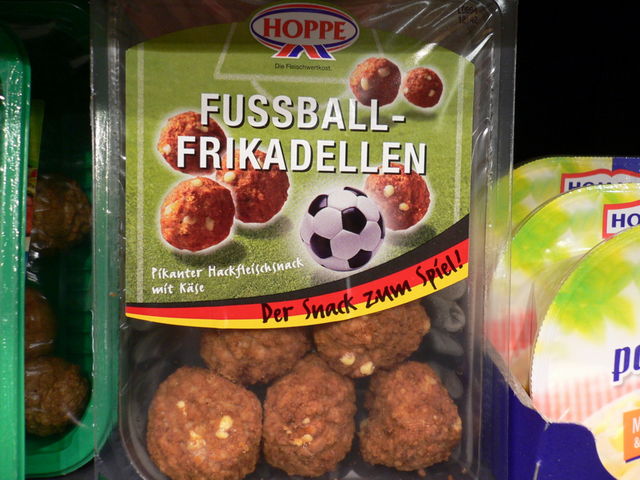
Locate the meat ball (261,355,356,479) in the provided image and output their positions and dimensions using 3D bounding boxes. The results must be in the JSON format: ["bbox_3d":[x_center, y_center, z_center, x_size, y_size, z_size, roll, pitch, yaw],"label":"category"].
[{"bbox_3d":[-0.004,0.069,0.255,0.037,0.046,0.040,0,6,0],"label":"meat ball"}]

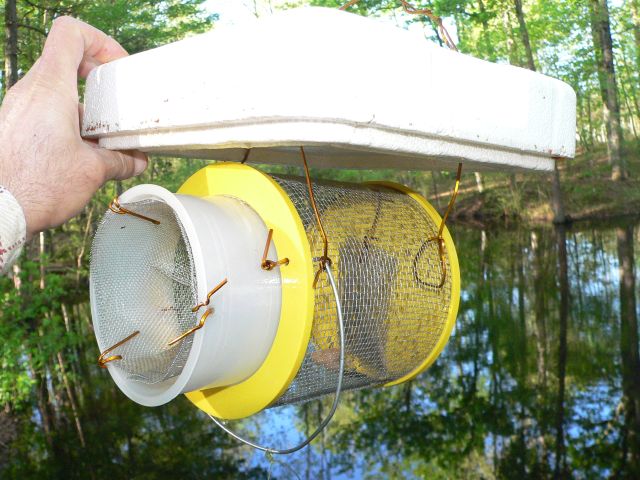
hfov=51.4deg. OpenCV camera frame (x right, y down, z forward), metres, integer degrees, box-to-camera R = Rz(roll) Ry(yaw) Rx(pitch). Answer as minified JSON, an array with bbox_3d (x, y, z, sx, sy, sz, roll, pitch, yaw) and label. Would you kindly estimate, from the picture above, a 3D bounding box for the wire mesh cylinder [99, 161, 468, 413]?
[{"bbox_3d":[-0.028,0.030,0.428,0.151,0.151,0.195,1,0,44],"label":"wire mesh cylinder"}]

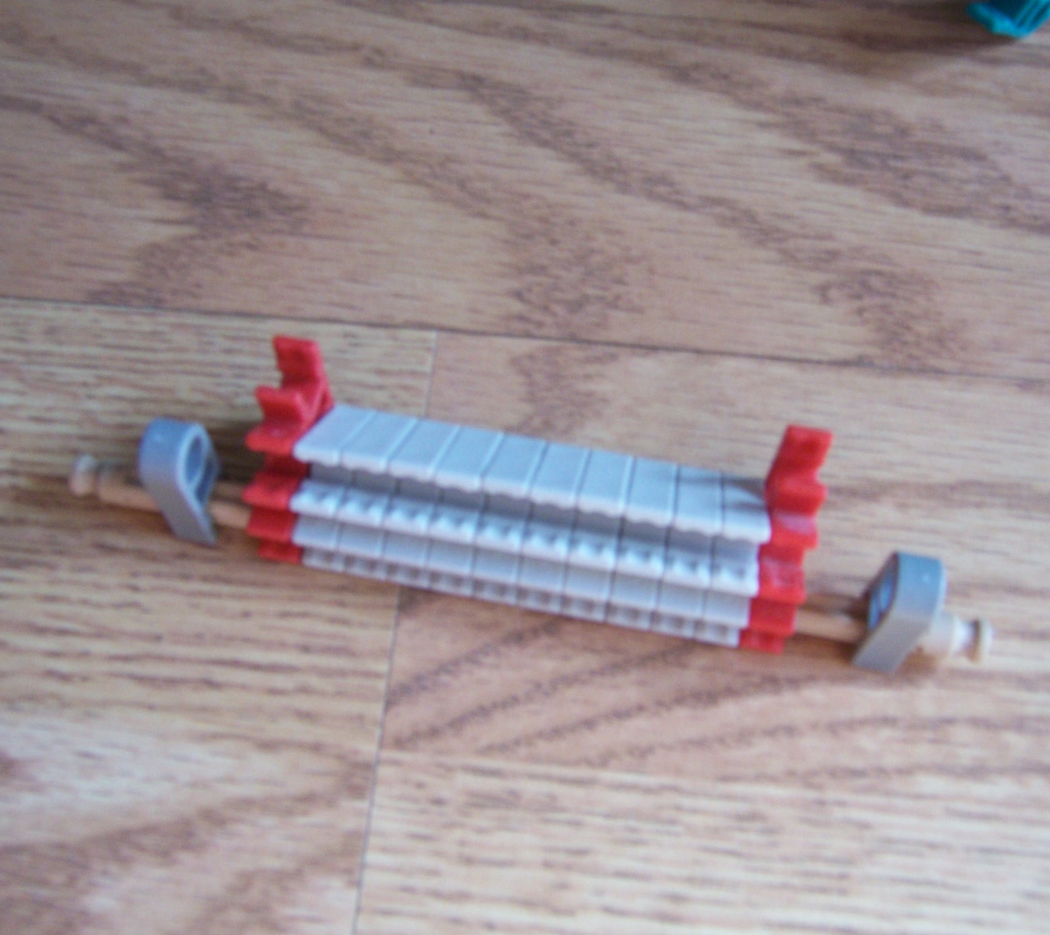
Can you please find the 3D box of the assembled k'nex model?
[{"bbox_3d":[0.000,0.004,0.162,0.131,0.025,0.026,10,66,5],"label":"assembled k'nex model"}]

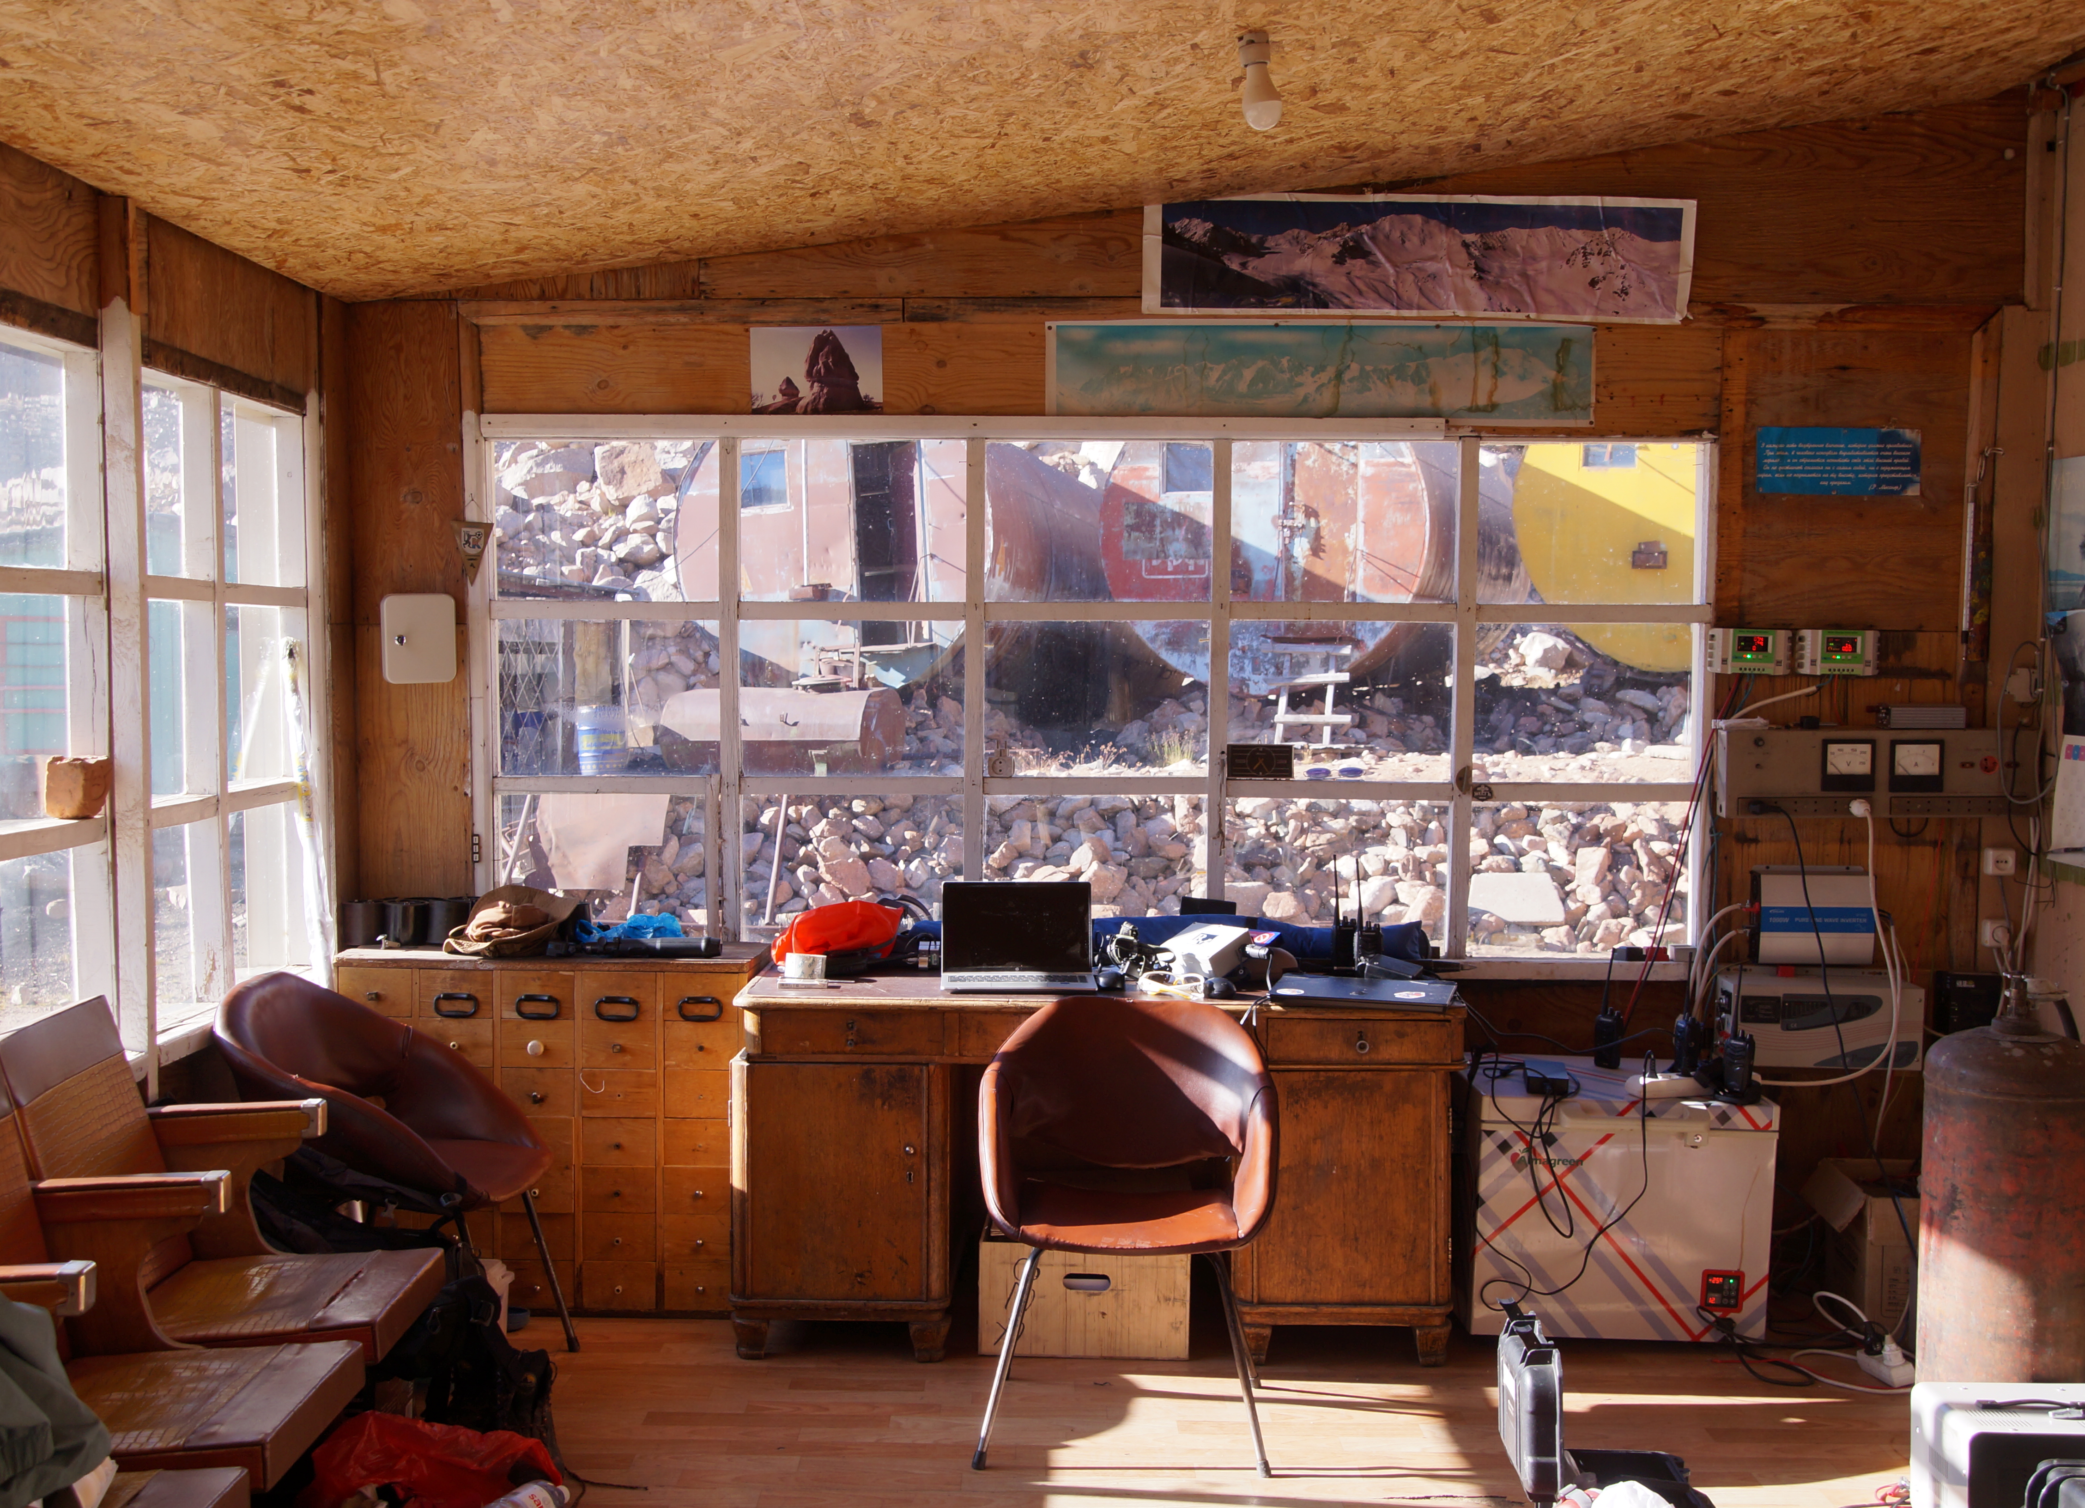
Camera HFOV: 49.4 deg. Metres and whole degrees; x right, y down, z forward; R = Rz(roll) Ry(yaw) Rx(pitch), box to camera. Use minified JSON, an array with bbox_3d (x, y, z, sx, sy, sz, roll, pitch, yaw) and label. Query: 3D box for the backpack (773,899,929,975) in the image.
[{"bbox_3d":[-0.451,0.406,5.265,0.340,0.170,0.240,1,3,18],"label":"backpack"}]

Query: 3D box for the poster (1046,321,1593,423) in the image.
[{"bbox_3d":[0.668,-0.914,5.450,1.310,0.243,0.010,0,3,0],"label":"poster"}]

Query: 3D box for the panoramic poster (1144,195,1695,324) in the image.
[{"bbox_3d":[0.892,-1.171,5.366,1.300,0.285,0.012,0,3,1],"label":"panoramic poster"}]

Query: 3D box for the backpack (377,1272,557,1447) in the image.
[{"bbox_3d":[-1.125,1.132,4.432,0.260,0.330,0.300,3,4,38],"label":"backpack"}]

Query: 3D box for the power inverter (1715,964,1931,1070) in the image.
[{"bbox_3d":[1.863,0.640,5.444,0.450,0.205,0.165,0,3,0],"label":"power inverter"}]

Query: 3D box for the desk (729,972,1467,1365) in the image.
[{"bbox_3d":[0.123,0.894,5.143,1.560,0.785,0.730,0,3,1],"label":"desk"}]

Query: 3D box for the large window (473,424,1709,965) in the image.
[{"bbox_3d":[0.115,-0.141,5.499,2.979,1.302,0.080,0,3,0],"label":"large window"}]

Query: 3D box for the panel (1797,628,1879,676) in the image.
[{"bbox_3d":[1.906,-0.244,5.453,0.193,0.112,0.055,0,3,0],"label":"panel"}]

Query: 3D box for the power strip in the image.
[{"bbox_3d":[1.784,1.291,4.803,0.058,0.045,0.190,0,3,-11],"label":"power strip"}]

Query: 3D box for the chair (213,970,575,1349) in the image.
[{"bbox_3d":[-1.397,0.906,4.757,0.640,0.790,0.590,2,4,24],"label":"chair"}]

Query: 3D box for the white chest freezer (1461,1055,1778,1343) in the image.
[{"bbox_3d":[1.300,1.018,5.256,0.660,0.535,0.490,1,3,4],"label":"white chest freezer"}]

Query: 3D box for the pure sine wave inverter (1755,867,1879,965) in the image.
[{"bbox_3d":[1.828,0.382,5.366,0.272,0.230,0.130,0,3,1],"label":"pure sine wave inverter"}]

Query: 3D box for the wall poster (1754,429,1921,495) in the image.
[{"bbox_3d":[1.914,-0.703,5.452,0.397,0.165,0.010,0,3,0],"label":"wall poster"}]

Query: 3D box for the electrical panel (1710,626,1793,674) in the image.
[{"bbox_3d":[1.700,-0.244,5.454,0.191,0.112,0.055,0,3,0],"label":"electrical panel"}]

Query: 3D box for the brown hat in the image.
[{"bbox_3d":[-1.241,0.386,5.306,0.320,0.152,0.280,0,3,0],"label":"brown hat"}]

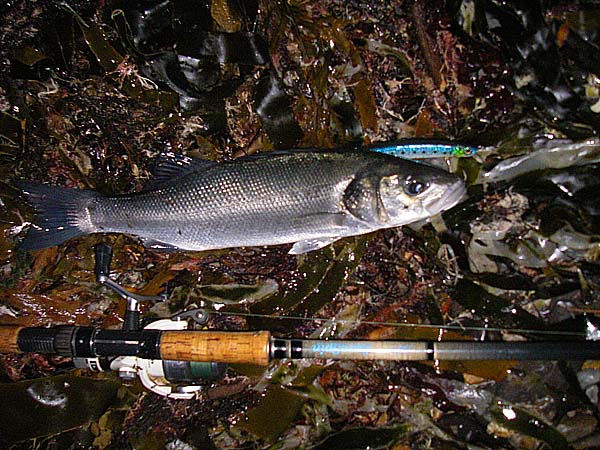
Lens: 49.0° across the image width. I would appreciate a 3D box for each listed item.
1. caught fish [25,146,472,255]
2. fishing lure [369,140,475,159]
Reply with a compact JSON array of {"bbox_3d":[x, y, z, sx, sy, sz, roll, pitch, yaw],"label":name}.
[{"bbox_3d":[-0.065,-0.025,0.730,0.495,0.060,0.114,-4,70,0],"label":"caught fish"},{"bbox_3d":[0.137,-0.085,0.745,0.126,0.016,0.019,1,70,-1],"label":"fishing lure"}]

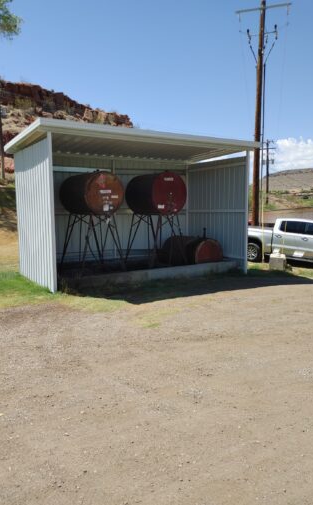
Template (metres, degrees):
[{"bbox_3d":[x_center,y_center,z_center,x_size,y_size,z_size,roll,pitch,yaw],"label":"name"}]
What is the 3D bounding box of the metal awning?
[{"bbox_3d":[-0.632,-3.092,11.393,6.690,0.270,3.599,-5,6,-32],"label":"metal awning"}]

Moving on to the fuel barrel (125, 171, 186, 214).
[{"bbox_3d":[-0.027,-1.747,11.411,1.210,1.210,1.540,-5,8,-32],"label":"fuel barrel"}]

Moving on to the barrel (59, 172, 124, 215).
[{"bbox_3d":[-1.876,-1.659,10.810,1.140,1.140,1.850,-5,8,-32],"label":"barrel"}]

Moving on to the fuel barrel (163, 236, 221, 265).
[{"bbox_3d":[1.147,0.075,12.370,1.120,1.120,1.680,-5,8,-32],"label":"fuel barrel"}]

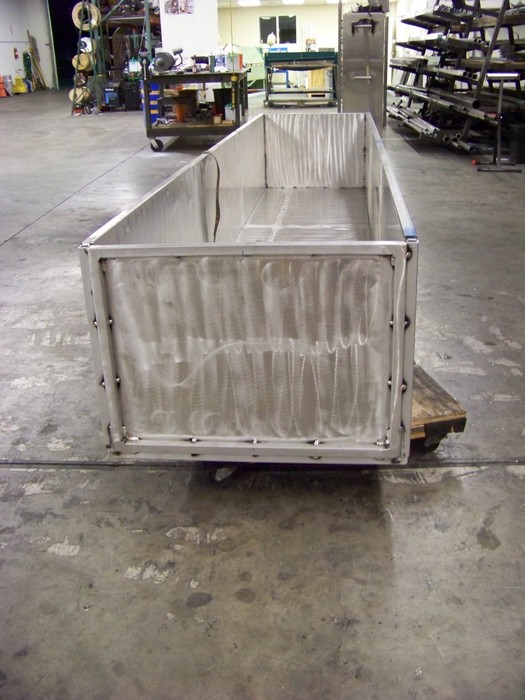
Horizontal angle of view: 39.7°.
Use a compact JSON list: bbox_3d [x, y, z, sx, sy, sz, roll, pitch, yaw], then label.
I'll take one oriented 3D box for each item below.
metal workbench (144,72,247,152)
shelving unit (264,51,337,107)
[{"bbox_3d":[-0.844,-3.459,10.367,1.220,0.930,2.400,-1,23,1],"label":"metal workbench"},{"bbox_3d":[0.842,-5.875,15.813,1.590,1.080,0.720,-1,23,1],"label":"shelving unit"}]

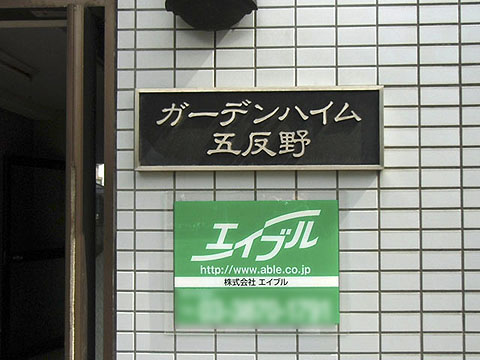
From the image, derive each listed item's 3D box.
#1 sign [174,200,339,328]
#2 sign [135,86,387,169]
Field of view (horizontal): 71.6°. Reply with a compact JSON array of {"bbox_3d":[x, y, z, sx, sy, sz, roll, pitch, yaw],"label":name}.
[{"bbox_3d":[0.040,0.205,0.813,0.398,0.308,0.008,0,-1,1],"label":"sign"},{"bbox_3d":[0.045,-0.122,0.809,0.593,0.199,0.022,0,-1,1],"label":"sign"}]

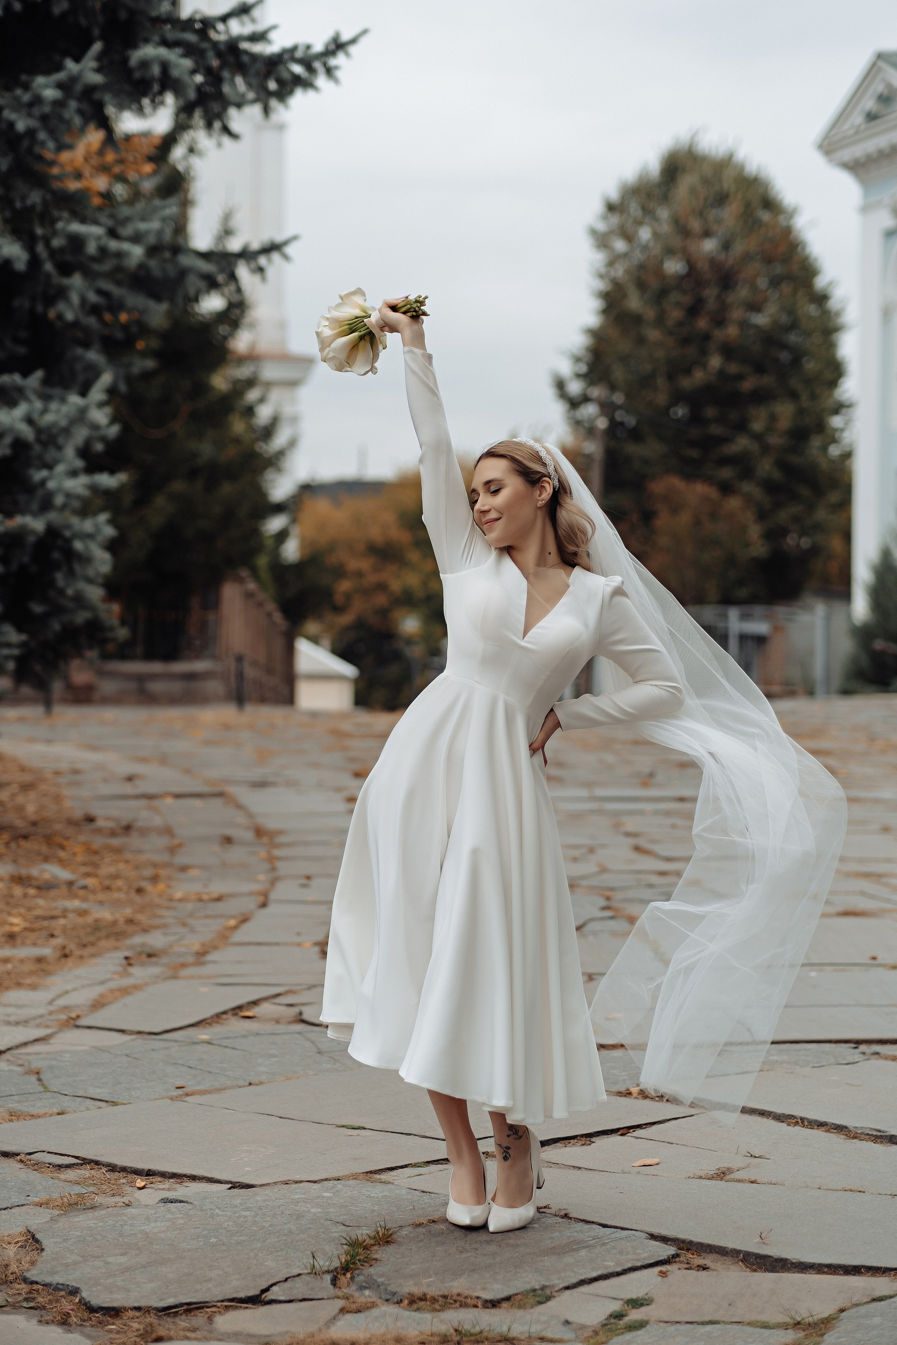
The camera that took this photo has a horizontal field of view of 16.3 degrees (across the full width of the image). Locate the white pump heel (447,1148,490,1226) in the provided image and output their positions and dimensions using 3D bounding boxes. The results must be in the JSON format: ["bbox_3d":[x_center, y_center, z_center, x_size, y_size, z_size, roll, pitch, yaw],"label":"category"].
[{"bbox_3d":[0.044,1.133,6.900,0.085,0.140,0.240,0,4,0],"label":"white pump heel"}]

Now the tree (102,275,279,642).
[{"bbox_3d":[-2.740,-2.260,33.000,2.300,4.900,2.300,0,1,0],"label":"tree"}]

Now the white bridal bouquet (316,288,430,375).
[{"bbox_3d":[-0.161,-0.749,6.880,0.260,0.190,0.190,-21,-8,22],"label":"white bridal bouquet"}]

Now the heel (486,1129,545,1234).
[{"bbox_3d":[0.145,1.116,6.900,0.085,0.145,0.240,0,11,19],"label":"heel"}]

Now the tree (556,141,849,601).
[{"bbox_3d":[3.400,-3.480,42.000,3.950,7.300,3.900,0,1,0],"label":"tree"}]

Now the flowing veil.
[{"bbox_3d":[0.560,0.240,7.080,0.670,1.500,0.550,0,1,0],"label":"flowing veil"}]

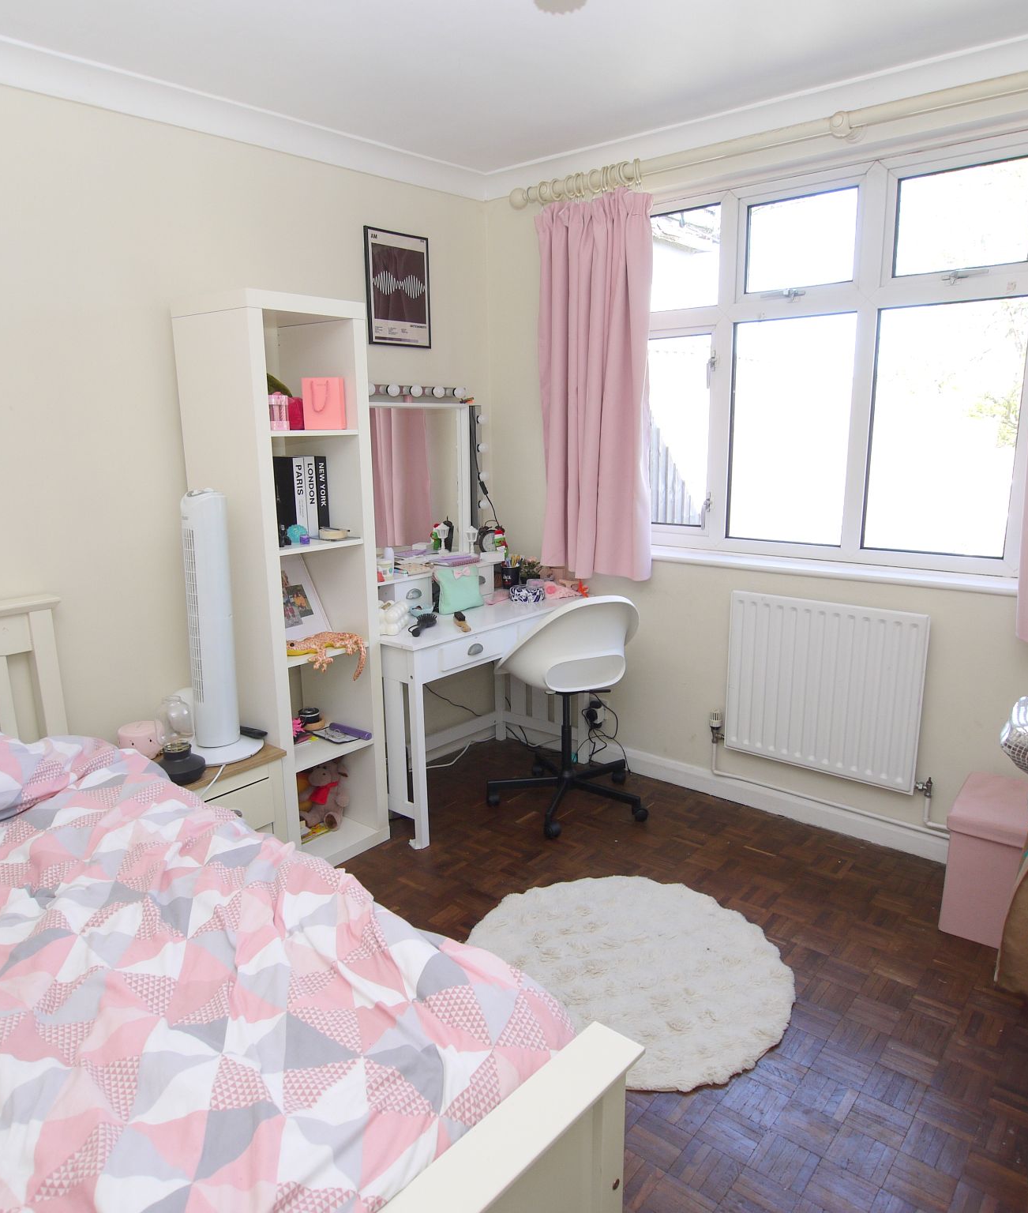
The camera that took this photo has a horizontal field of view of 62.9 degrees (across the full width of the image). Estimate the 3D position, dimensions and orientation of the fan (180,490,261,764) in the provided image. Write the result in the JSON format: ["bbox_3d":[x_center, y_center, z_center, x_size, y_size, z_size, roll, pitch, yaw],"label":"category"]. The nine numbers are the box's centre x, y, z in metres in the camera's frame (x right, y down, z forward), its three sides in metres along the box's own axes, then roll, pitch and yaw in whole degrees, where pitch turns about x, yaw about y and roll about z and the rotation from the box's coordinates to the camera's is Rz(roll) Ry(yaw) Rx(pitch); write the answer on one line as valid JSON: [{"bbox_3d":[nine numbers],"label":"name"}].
[{"bbox_3d":[-0.944,0.063,2.591,0.290,0.810,0.290,10,16,39],"label":"fan"}]

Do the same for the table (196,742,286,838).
[{"bbox_3d":[-1.006,0.696,2.669,0.433,0.492,0.418,10,17,41],"label":"table"}]

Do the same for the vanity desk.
[{"bbox_3d":[-0.187,0.376,3.409,0.510,0.750,1.005,10,17,41],"label":"vanity desk"}]

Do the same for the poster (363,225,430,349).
[{"bbox_3d":[-0.450,-1.230,3.278,0.020,0.418,0.316,10,17,41],"label":"poster"}]

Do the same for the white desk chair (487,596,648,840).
[{"bbox_3d":[0.206,0.348,3.259,0.620,0.885,0.620,-6,14,-23],"label":"white desk chair"}]

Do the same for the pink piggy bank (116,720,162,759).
[{"bbox_3d":[-1.156,0.419,2.605,0.123,0.092,0.122,-8,15,-25],"label":"pink piggy bank"}]

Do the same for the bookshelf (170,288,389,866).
[{"bbox_3d":[-0.751,-0.047,2.844,0.407,1.852,0.425,10,17,41],"label":"bookshelf"}]

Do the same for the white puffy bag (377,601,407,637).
[{"bbox_3d":[-0.464,0.040,3.132,0.100,0.090,0.200,-1,13,4],"label":"white puffy bag"}]

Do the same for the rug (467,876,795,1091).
[{"bbox_3d":[0.300,0.990,2.340,0.925,0.030,0.925,-1,12,0],"label":"rug"}]

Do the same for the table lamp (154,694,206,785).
[{"bbox_3d":[-0.976,0.382,2.452,0.145,0.250,0.145,10,16,39],"label":"table lamp"}]

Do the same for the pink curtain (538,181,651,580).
[{"bbox_3d":[0.310,-0.825,3.298,0.515,1.430,0.120,10,17,41],"label":"pink curtain"}]

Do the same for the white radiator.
[{"bbox_3d":[1.079,0.280,2.942,0.673,0.610,0.070,10,17,41],"label":"white radiator"}]

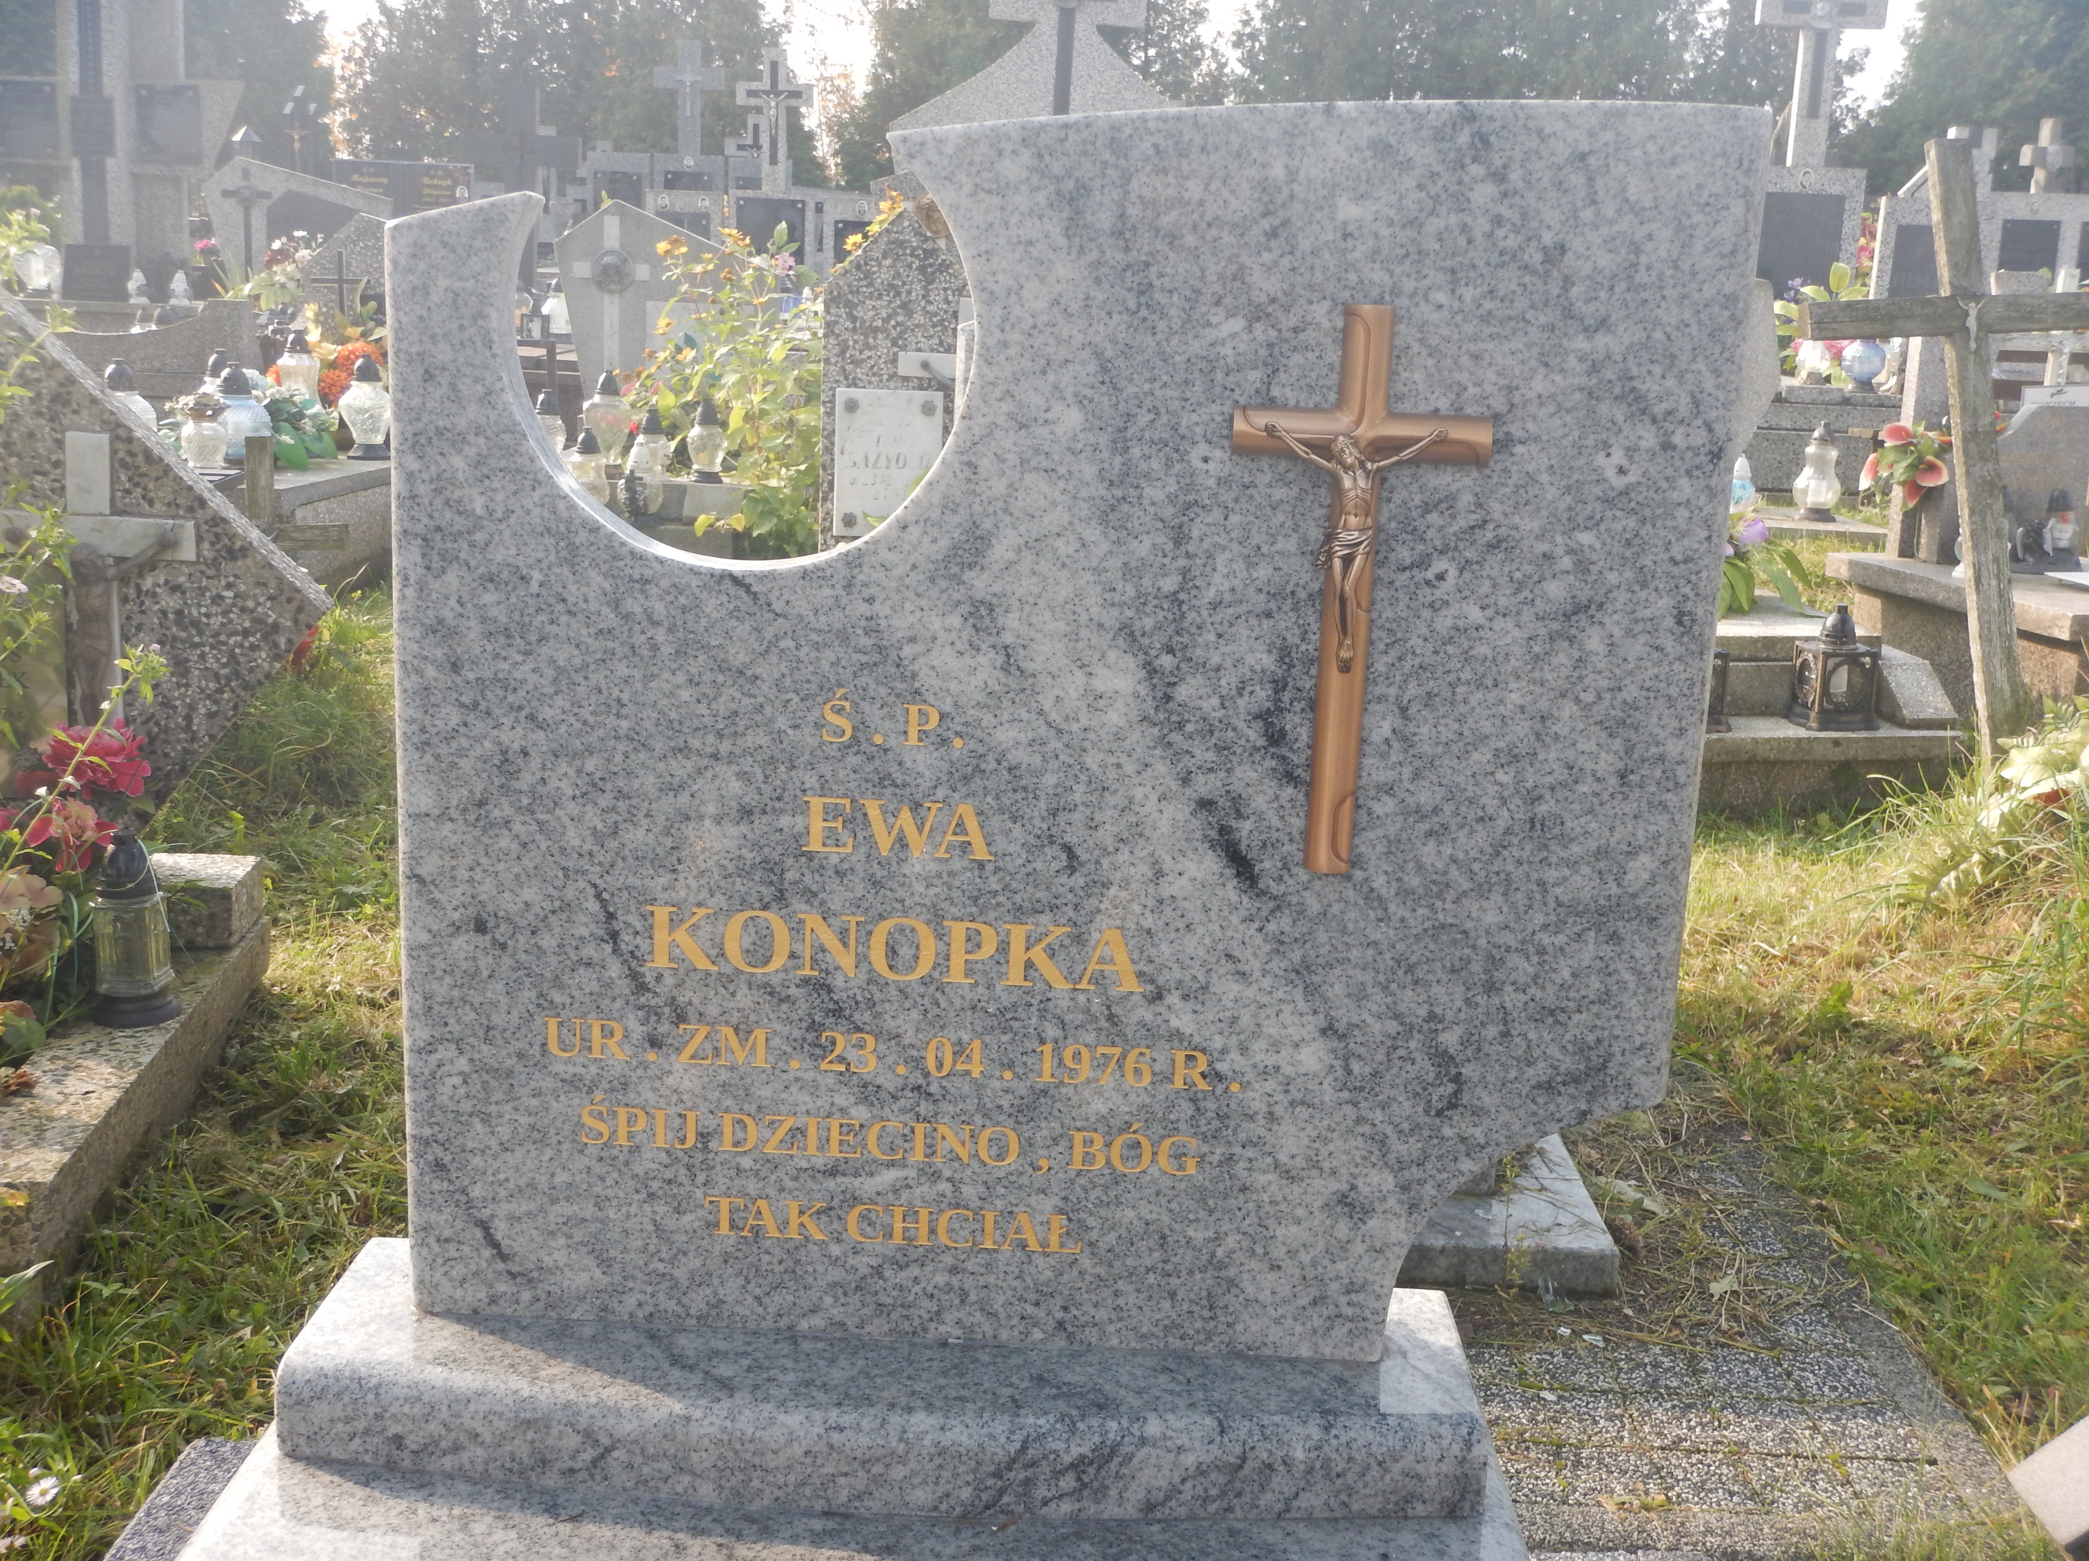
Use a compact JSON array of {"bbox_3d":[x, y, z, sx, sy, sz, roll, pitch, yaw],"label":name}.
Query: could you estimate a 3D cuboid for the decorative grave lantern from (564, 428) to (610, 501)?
[{"bbox_3d":[-1.267,-0.854,6.200,0.120,0.255,0.120,3,13,1],"label":"decorative grave lantern"}]

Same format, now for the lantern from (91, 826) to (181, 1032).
[{"bbox_3d":[-1.078,0.172,2.650,0.105,0.234,0.105,-3,13,-22],"label":"lantern"}]

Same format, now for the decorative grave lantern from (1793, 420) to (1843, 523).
[{"bbox_3d":[2.772,-1.108,8.000,0.165,0.335,0.165,3,13,1],"label":"decorative grave lantern"}]

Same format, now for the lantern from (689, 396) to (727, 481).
[{"bbox_3d":[-1.056,-1.068,7.000,0.124,0.260,0.124,0,13,-9],"label":"lantern"}]

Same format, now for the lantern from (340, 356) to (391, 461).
[{"bbox_3d":[-1.896,-1.044,6.250,0.150,0.288,0.150,3,13,1],"label":"lantern"}]

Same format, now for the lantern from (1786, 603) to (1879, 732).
[{"bbox_3d":[1.696,-0.251,4.800,0.140,0.257,0.140,2,13,-3],"label":"lantern"}]

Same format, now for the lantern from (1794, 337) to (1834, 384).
[{"bbox_3d":[3.446,-1.923,10.000,0.163,0.307,0.163,6,13,18],"label":"lantern"}]

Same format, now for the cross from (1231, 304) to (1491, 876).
[{"bbox_3d":[0.213,-0.128,1.560,0.178,0.400,0.040,3,12,1],"label":"cross"}]

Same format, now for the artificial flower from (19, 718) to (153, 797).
[{"bbox_3d":[-1.290,-0.027,3.000,0.160,0.105,0.130,3,13,1],"label":"artificial flower"}]

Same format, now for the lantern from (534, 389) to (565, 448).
[{"bbox_3d":[-1.466,-1.030,6.600,0.113,0.245,0.113,3,13,1],"label":"lantern"}]

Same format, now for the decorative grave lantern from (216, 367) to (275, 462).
[{"bbox_3d":[-2.417,-1.107,6.700,0.208,0.293,0.208,-2,13,-19],"label":"decorative grave lantern"}]

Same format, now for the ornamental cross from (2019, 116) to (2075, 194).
[{"bbox_3d":[5.839,-3.639,13.000,0.255,0.455,0.150,3,12,1],"label":"ornamental cross"}]

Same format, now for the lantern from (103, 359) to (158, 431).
[{"bbox_3d":[-2.806,-1.135,6.800,0.211,0.300,0.211,-3,13,-22],"label":"lantern"}]

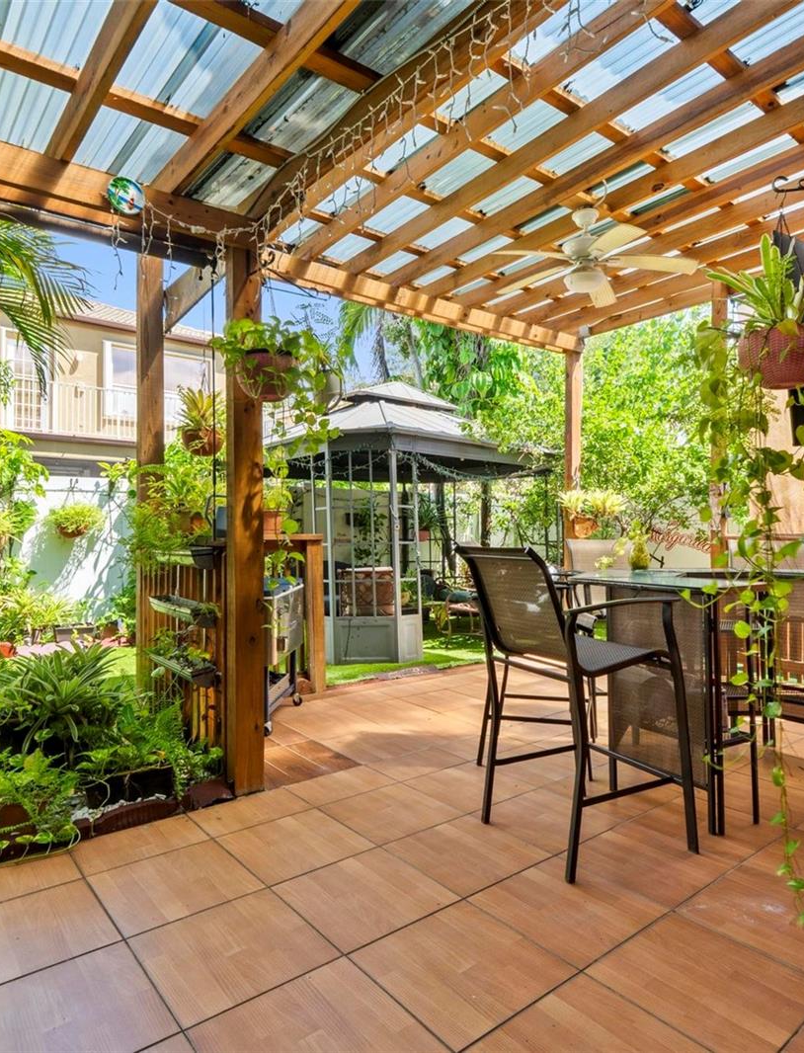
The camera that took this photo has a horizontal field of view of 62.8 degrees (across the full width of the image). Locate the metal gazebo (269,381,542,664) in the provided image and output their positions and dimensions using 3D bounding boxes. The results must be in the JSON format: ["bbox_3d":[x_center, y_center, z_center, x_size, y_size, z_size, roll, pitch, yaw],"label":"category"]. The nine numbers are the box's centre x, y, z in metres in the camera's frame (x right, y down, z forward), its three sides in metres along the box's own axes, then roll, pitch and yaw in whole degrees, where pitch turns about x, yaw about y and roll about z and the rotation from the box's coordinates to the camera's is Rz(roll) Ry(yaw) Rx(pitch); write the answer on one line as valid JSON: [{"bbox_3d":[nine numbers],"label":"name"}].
[{"bbox_3d":[-0.080,-0.230,8.350,3.350,3.200,3.350,1,-1,-39],"label":"metal gazebo"}]

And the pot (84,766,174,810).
[{"bbox_3d":[-1.186,1.099,2.862,0.370,0.160,0.210,0,-1,-30],"label":"pot"}]

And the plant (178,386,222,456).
[{"bbox_3d":[-1.135,-0.593,3.700,0.260,0.400,0.260,1,-1,-38],"label":"plant"}]

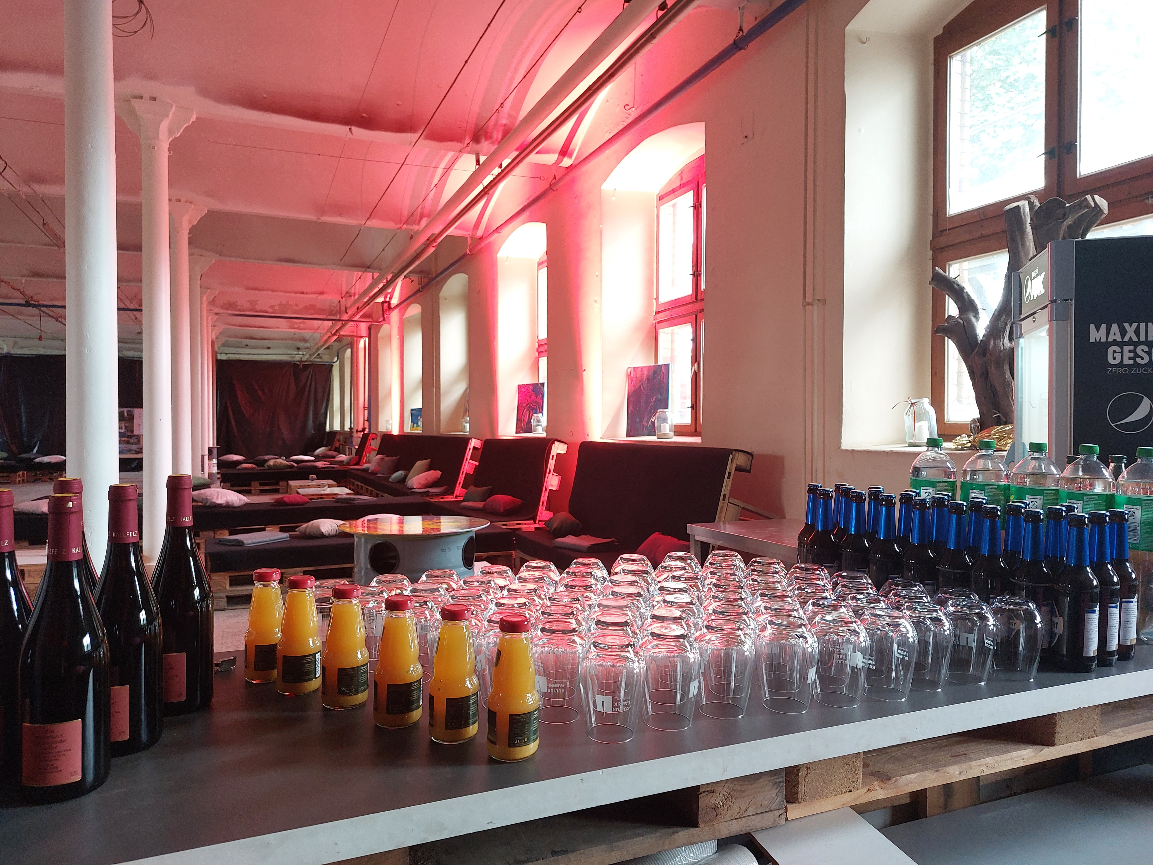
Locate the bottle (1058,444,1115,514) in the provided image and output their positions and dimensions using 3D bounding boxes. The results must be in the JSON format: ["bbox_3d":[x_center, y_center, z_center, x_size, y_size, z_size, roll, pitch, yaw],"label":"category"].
[{"bbox_3d":[0.977,0.193,1.528,0.091,0.341,0.091,0,1,-22],"label":"bottle"}]

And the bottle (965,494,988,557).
[{"bbox_3d":[0.735,0.245,1.468,0.060,0.241,0.060,1,2,27],"label":"bottle"}]

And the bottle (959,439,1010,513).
[{"bbox_3d":[0.806,0.182,1.579,0.088,0.331,0.088,2,3,27],"label":"bottle"}]

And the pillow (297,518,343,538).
[{"bbox_3d":[-2.265,0.820,7.050,0.410,0.130,0.400,0,1,-12],"label":"pillow"}]

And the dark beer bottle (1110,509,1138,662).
[{"bbox_3d":[0.870,0.243,1.290,0.060,0.234,0.060,2,3,34],"label":"dark beer bottle"}]

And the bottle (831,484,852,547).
[{"bbox_3d":[0.538,0.224,1.636,0.060,0.234,0.060,2,2,18],"label":"bottle"}]

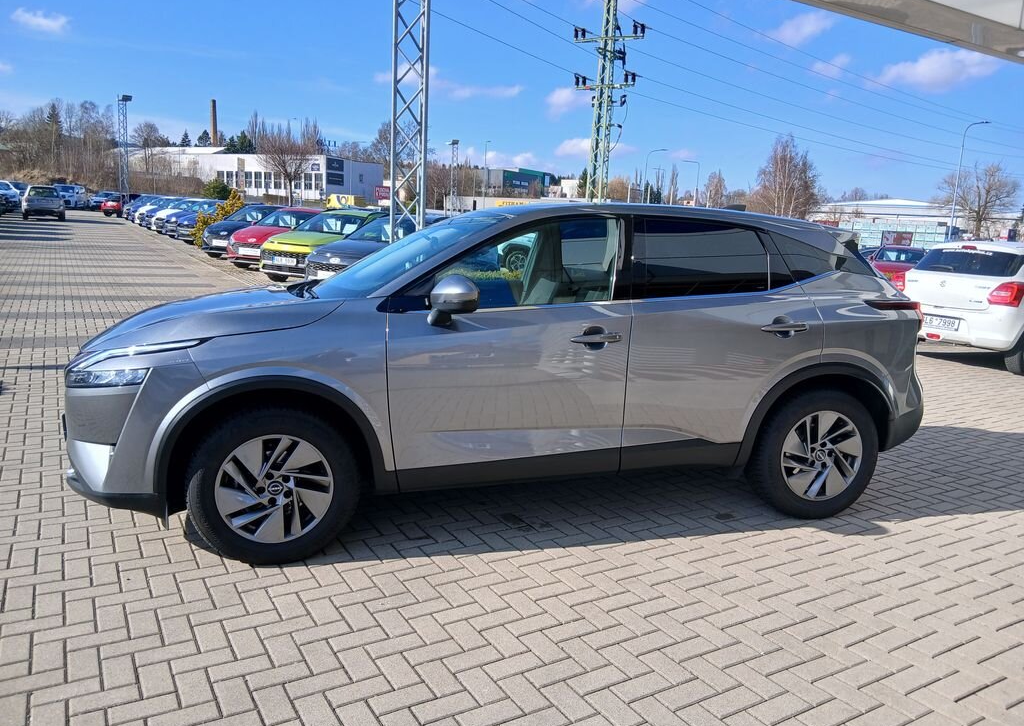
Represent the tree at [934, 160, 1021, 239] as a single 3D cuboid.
[{"bbox_3d":[45.522,-15.487,75.223,7.700,8.210,7.500,9,13,30],"label":"tree"}]

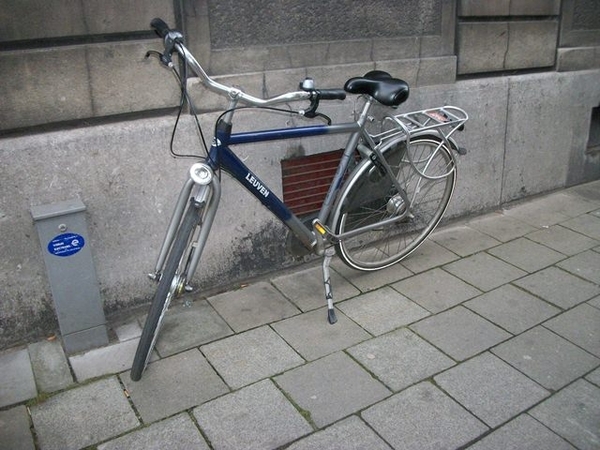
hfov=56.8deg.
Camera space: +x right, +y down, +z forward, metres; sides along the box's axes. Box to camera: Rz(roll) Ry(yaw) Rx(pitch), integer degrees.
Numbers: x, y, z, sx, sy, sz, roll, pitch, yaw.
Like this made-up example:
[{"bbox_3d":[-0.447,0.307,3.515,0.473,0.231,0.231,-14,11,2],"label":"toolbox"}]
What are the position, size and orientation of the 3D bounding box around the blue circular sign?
[{"bbox_3d":[-0.788,0.066,1.868,0.122,0.080,0.008,-14,26,-28],"label":"blue circular sign"}]

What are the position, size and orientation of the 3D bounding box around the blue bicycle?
[{"bbox_3d":[0.070,-0.153,2.052,1.660,1.130,0.620,-15,36,-30],"label":"blue bicycle"}]

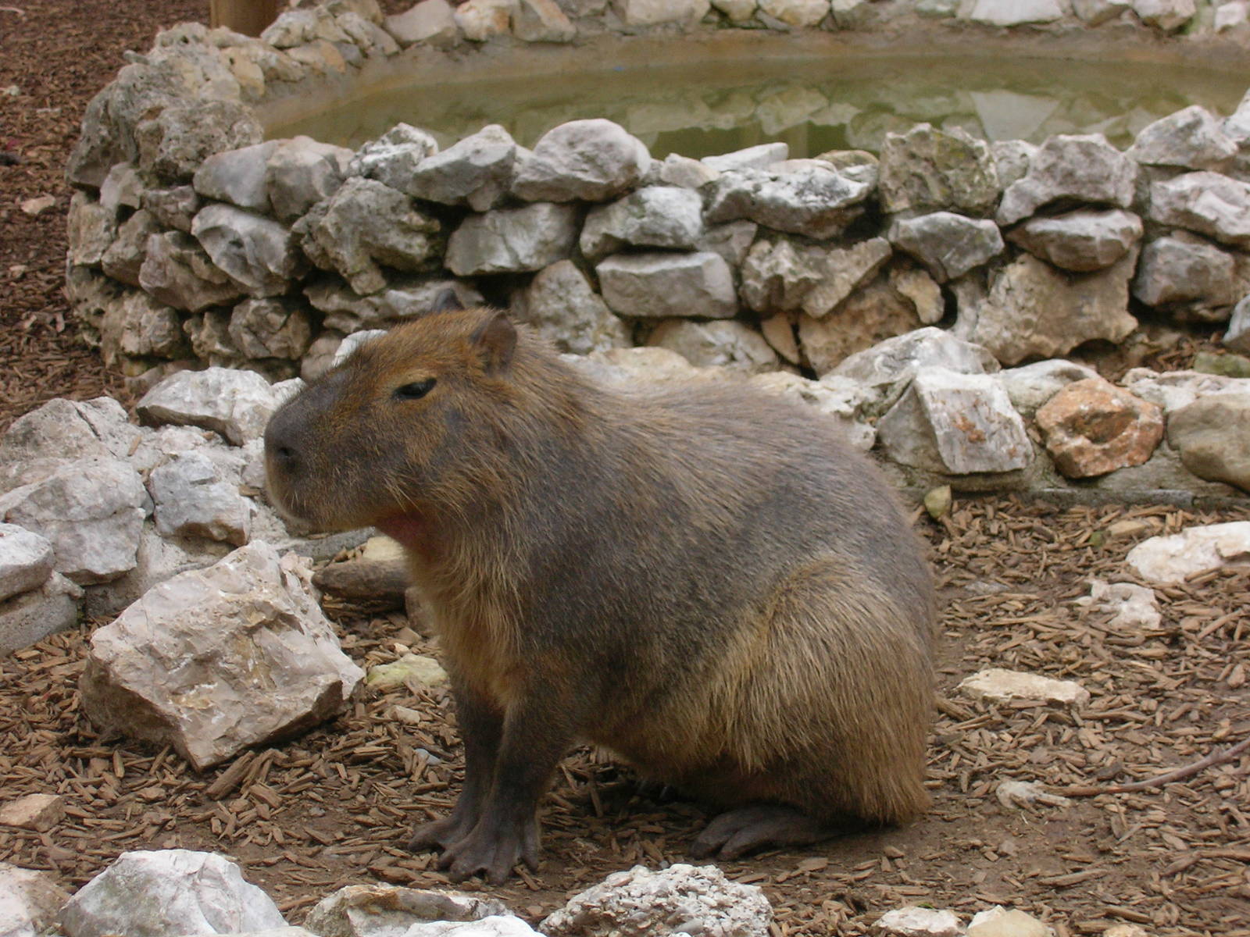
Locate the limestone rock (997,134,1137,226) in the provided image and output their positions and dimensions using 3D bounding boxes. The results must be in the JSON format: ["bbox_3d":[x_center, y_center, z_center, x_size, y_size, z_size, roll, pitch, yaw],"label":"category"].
[{"bbox_3d":[0.926,-0.606,7.947,0.295,0.192,0.221,0,12,0],"label":"limestone rock"}]

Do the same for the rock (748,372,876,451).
[{"bbox_3d":[0.331,-0.101,6.716,0.225,0.138,0.180,0,12,0],"label":"rock"}]

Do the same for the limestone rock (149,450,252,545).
[{"bbox_3d":[-0.606,0.041,5.418,0.138,0.120,0.117,-4,15,-15],"label":"limestone rock"}]

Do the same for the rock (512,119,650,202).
[{"bbox_3d":[-0.081,-0.576,7.088,0.245,0.145,0.190,2,12,10],"label":"rock"}]

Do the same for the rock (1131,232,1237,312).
[{"bbox_3d":[0.978,-0.344,6.632,0.177,0.132,0.133,-2,15,-8],"label":"rock"}]

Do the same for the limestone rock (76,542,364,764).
[{"bbox_3d":[-0.499,0.228,4.705,0.310,0.225,0.260,3,13,15],"label":"limestone rock"}]

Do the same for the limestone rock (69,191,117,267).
[{"bbox_3d":[-1.090,-0.491,7.772,0.110,0.140,0.140,-10,16,-39],"label":"limestone rock"}]

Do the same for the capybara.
[{"bbox_3d":[-0.035,0.105,4.067,0.730,0.620,0.320,-6,15,-21],"label":"capybara"}]

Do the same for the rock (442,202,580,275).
[{"bbox_3d":[-0.197,-0.401,6.617,0.228,0.117,0.148,1,15,3],"label":"rock"}]

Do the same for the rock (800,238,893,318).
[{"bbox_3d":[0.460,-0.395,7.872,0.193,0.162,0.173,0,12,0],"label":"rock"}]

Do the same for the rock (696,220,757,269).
[{"bbox_3d":[0.211,-0.465,7.874,0.128,0.099,0.141,0,12,0],"label":"rock"}]

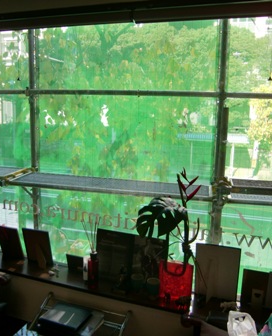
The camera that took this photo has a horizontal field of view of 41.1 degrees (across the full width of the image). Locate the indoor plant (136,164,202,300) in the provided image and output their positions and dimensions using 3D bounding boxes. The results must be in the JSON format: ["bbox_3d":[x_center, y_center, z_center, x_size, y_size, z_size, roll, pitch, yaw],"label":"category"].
[{"bbox_3d":[0.166,0.339,1.871,0.335,0.684,0.213,5,10,20],"label":"indoor plant"}]

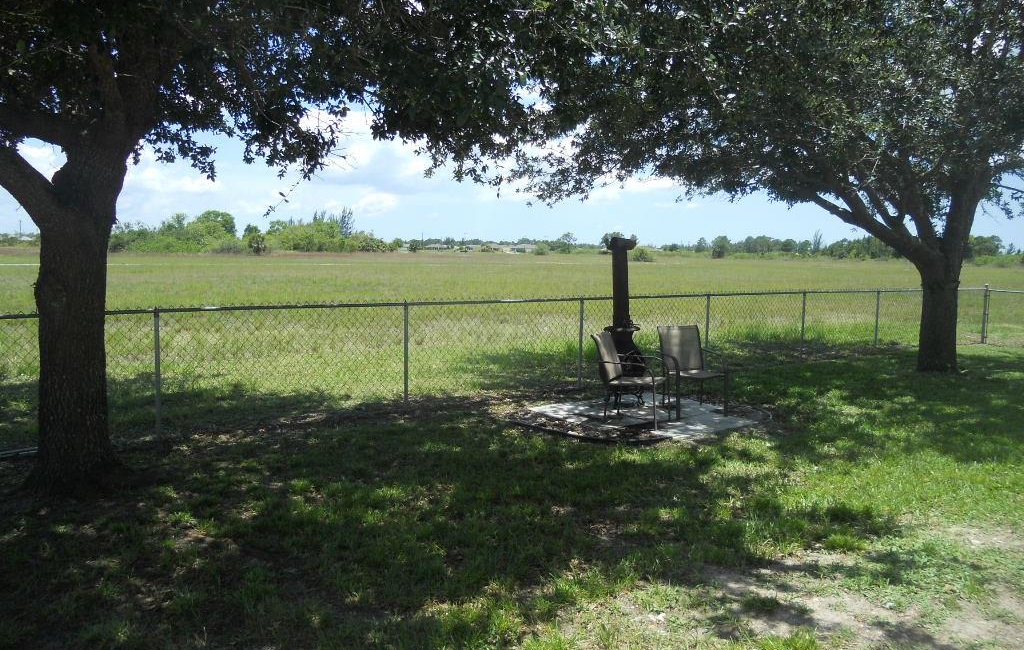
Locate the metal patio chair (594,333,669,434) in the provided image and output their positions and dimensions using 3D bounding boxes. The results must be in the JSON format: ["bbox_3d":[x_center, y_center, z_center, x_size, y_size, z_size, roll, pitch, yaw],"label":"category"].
[{"bbox_3d":[1.298,0.571,8.557,0.732,0.942,0.605,3,6,25],"label":"metal patio chair"}]

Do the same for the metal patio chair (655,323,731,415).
[{"bbox_3d":[2.062,0.519,9.205,0.605,0.942,0.732,0,6,-12],"label":"metal patio chair"}]

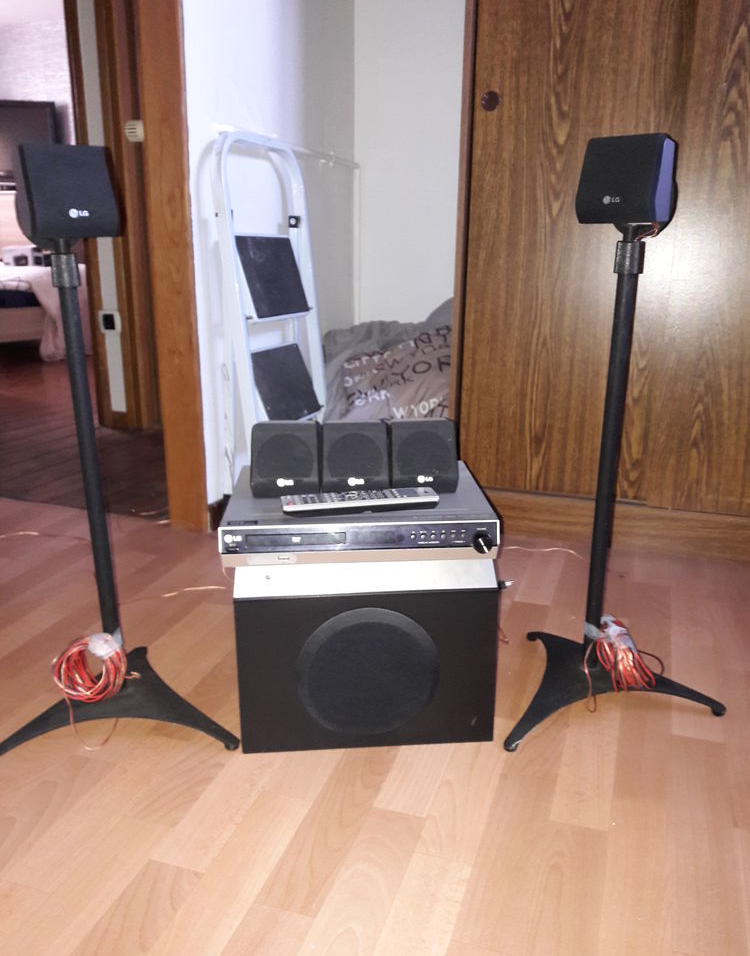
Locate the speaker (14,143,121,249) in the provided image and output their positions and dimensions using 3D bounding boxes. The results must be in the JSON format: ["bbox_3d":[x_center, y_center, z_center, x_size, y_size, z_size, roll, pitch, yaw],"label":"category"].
[{"bbox_3d":[-0.359,-0.333,0.944,0.098,0.101,0.083,-10,20,-29],"label":"speaker"}]

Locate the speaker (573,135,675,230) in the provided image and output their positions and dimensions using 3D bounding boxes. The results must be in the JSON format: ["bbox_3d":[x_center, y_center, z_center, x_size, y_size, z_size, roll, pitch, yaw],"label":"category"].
[{"bbox_3d":[0.313,-0.370,1.010,0.098,0.101,0.083,9,20,29],"label":"speaker"}]

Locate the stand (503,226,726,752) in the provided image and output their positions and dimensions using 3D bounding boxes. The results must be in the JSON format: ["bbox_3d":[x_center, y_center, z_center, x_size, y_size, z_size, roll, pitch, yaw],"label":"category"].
[{"bbox_3d":[0.305,-0.016,1.169,0.344,0.700,0.302,-5,18,-14],"label":"stand"}]

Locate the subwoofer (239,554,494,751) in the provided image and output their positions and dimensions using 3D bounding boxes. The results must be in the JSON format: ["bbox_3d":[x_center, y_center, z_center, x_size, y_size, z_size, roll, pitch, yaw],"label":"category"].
[{"bbox_3d":[-0.019,0.203,1.217,0.343,0.257,0.300,-2,17,-4],"label":"subwoofer"}]

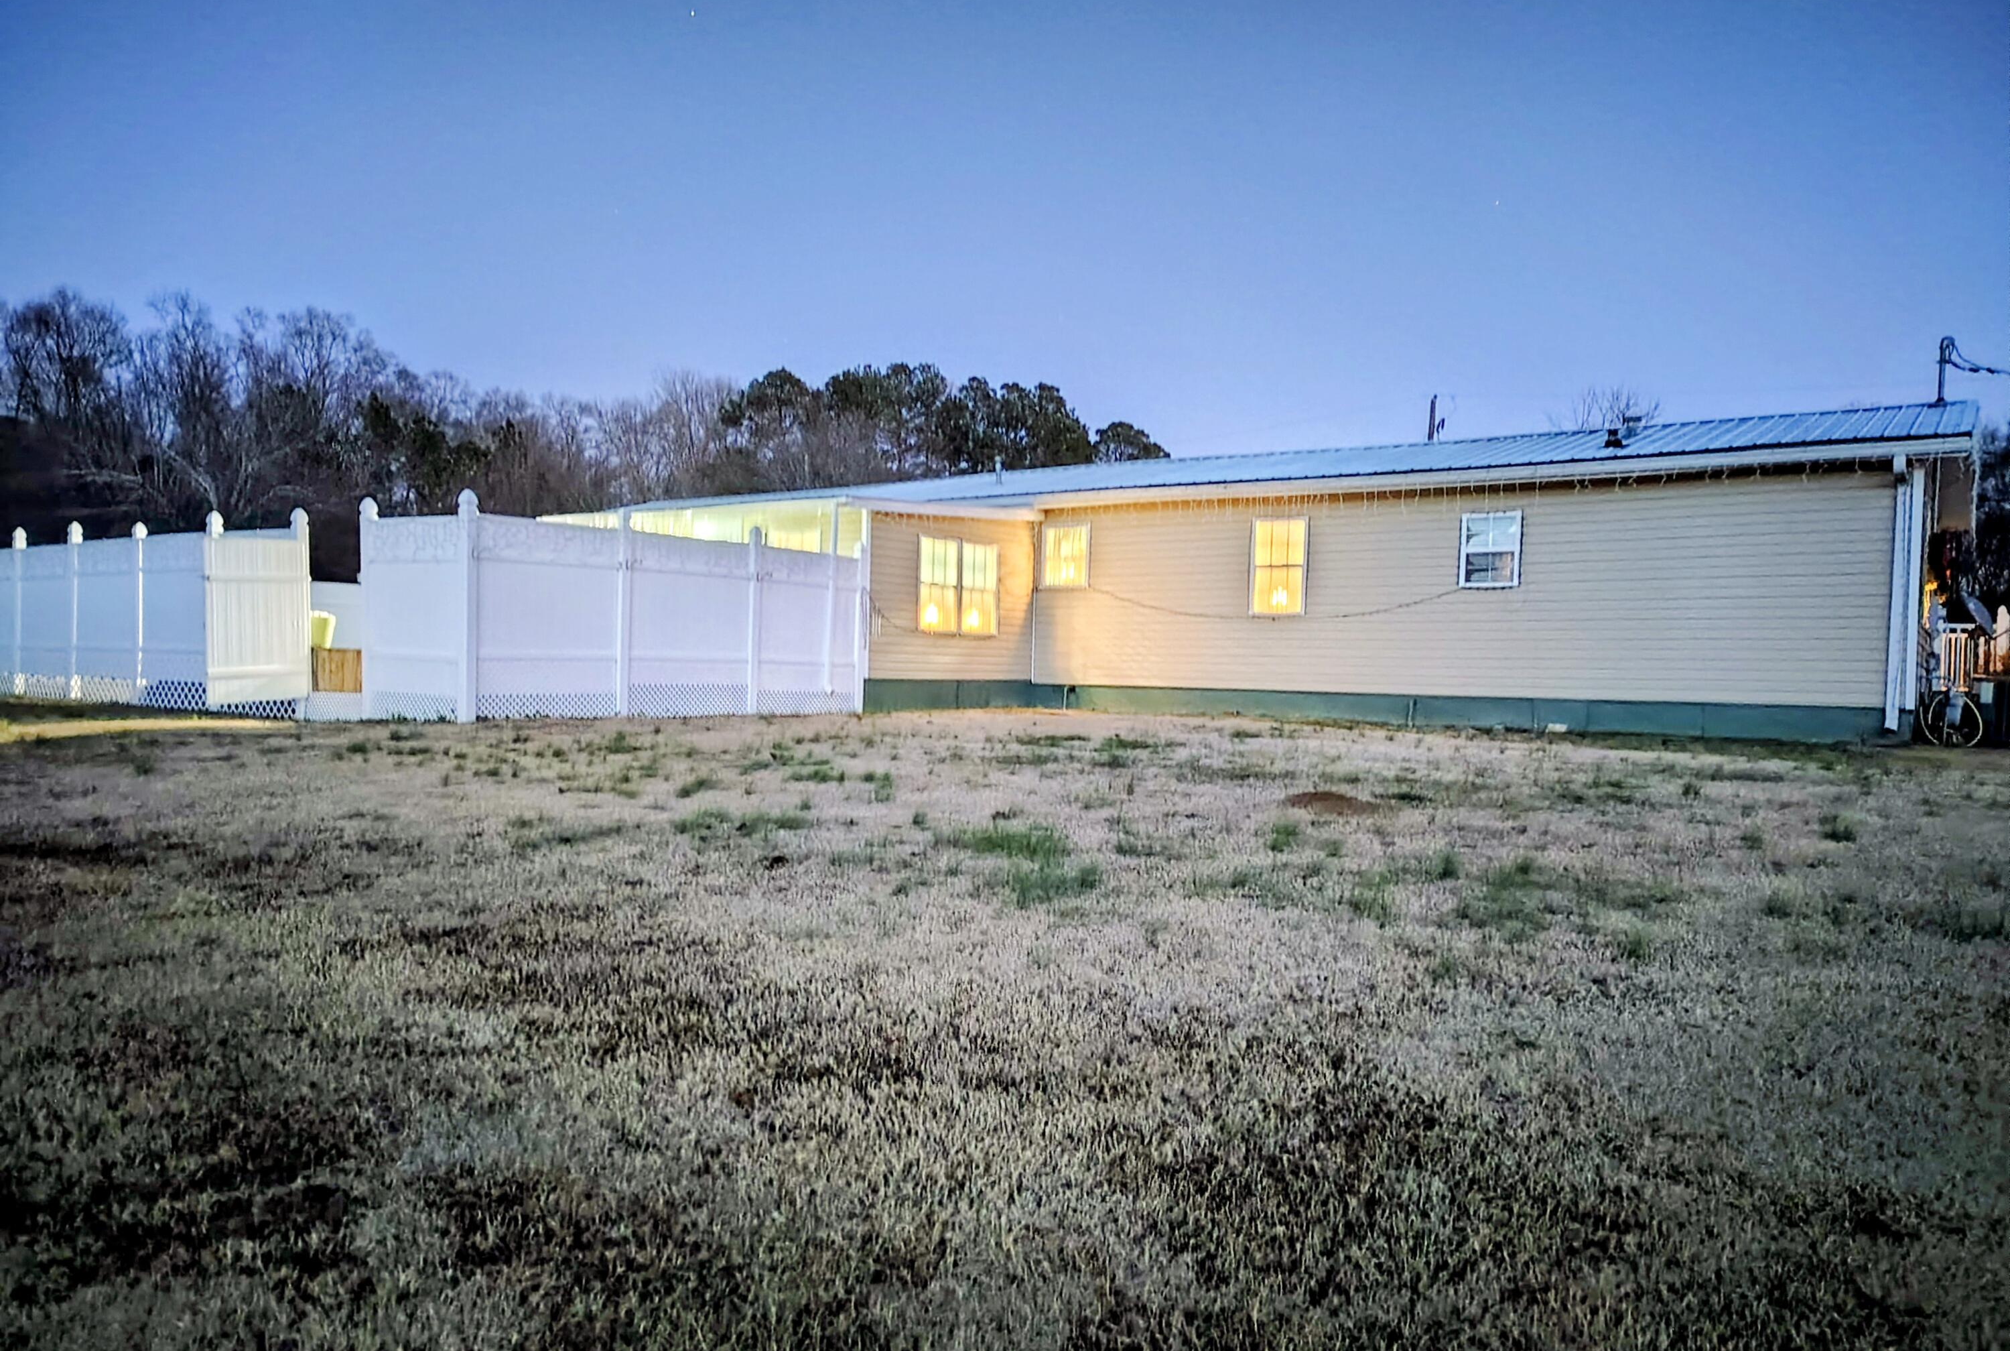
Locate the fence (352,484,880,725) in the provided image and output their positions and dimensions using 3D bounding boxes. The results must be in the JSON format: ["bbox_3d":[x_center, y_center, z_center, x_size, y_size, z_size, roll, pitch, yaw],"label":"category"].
[{"bbox_3d":[-4.200,-0.666,16.159,1.891,2.211,5.703,2,0,36],"label":"fence"}]

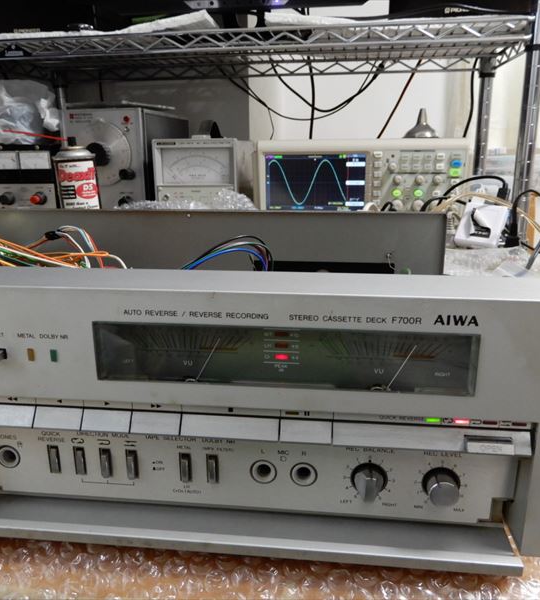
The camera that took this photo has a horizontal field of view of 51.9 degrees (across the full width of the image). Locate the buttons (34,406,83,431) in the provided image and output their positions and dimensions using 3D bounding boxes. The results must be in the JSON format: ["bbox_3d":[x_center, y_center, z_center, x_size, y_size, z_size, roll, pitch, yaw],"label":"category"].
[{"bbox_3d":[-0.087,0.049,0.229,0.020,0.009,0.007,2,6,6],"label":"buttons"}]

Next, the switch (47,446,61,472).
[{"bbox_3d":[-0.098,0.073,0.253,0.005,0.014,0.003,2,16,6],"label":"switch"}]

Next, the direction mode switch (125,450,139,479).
[{"bbox_3d":[-0.062,0.075,0.250,0.005,0.014,0.005,2,16,6],"label":"direction mode switch"}]

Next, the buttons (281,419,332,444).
[{"bbox_3d":[0.014,0.050,0.211,0.020,0.009,0.006,2,1,6],"label":"buttons"}]

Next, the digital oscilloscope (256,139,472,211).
[{"bbox_3d":[0.143,-0.185,0.920,0.323,0.157,0.140,0,16,0],"label":"digital oscilloscope"}]

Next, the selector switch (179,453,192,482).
[{"bbox_3d":[-0.038,0.075,0.246,0.005,0.014,0.004,2,16,6],"label":"selector switch"}]

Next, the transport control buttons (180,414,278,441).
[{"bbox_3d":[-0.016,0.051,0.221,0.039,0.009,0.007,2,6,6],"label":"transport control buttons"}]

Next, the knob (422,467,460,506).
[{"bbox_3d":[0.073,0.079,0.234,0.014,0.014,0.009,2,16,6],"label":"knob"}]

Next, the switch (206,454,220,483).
[{"bbox_3d":[-0.025,0.075,0.247,0.005,0.014,0.005,2,16,6],"label":"switch"}]

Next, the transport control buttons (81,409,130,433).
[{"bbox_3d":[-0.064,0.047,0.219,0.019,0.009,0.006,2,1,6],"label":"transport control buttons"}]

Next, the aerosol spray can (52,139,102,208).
[{"bbox_3d":[-0.257,-0.134,0.748,0.053,0.165,0.053,-7,16,-18],"label":"aerosol spray can"}]

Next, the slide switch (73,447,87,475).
[{"bbox_3d":[-0.086,0.073,0.252,0.005,0.014,0.003,2,16,6],"label":"slide switch"}]

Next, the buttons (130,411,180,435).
[{"bbox_3d":[-0.044,0.048,0.217,0.020,0.009,0.006,2,1,6],"label":"buttons"}]

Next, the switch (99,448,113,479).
[{"bbox_3d":[-0.074,0.074,0.251,0.005,0.014,0.005,2,16,6],"label":"switch"}]

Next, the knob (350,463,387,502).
[{"bbox_3d":[0.042,0.078,0.235,0.014,0.015,0.008,2,16,6],"label":"knob"}]

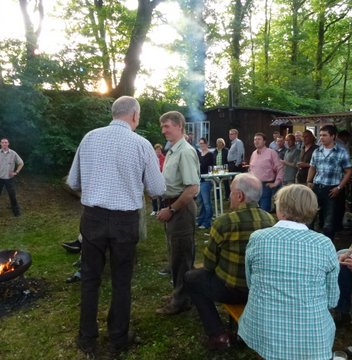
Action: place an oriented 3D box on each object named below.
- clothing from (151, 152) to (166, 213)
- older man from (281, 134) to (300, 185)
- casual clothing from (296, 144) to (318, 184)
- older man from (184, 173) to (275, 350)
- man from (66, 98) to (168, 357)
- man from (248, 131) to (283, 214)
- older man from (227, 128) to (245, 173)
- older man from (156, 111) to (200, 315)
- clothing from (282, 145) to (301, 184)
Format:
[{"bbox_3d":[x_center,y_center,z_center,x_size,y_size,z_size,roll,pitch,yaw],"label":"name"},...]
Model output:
[{"bbox_3d":[-0.418,0.054,7.722,0.450,1.380,0.300,1,4,15],"label":"clothing"},{"bbox_3d":[1.970,0.124,5.520,0.360,1.740,0.500,-3,5,-35],"label":"older man"},{"bbox_3d":[1.970,-0.194,4.948,0.320,0.650,0.480,-3,5,-37],"label":"casual clothing"},{"bbox_3d":[0.420,0.568,2.372,0.560,1.260,0.760,-3,5,-43],"label":"older man"},{"bbox_3d":[-0.410,0.302,2.384,0.660,1.790,0.430,0,4,-3],"label":"man"},{"bbox_3d":[1.400,0.139,5.220,0.350,1.750,0.540,-3,5,-42],"label":"man"},{"bbox_3d":[1.518,-0.389,8.493,0.380,1.800,0.520,-2,5,-32],"label":"older man"},{"bbox_3d":[0.032,0.284,3.047,0.440,1.810,0.520,-1,4,-13],"label":"older man"},{"bbox_3d":[2.124,0.100,6.121,0.400,1.480,0.500,-4,5,-44],"label":"clothing"}]

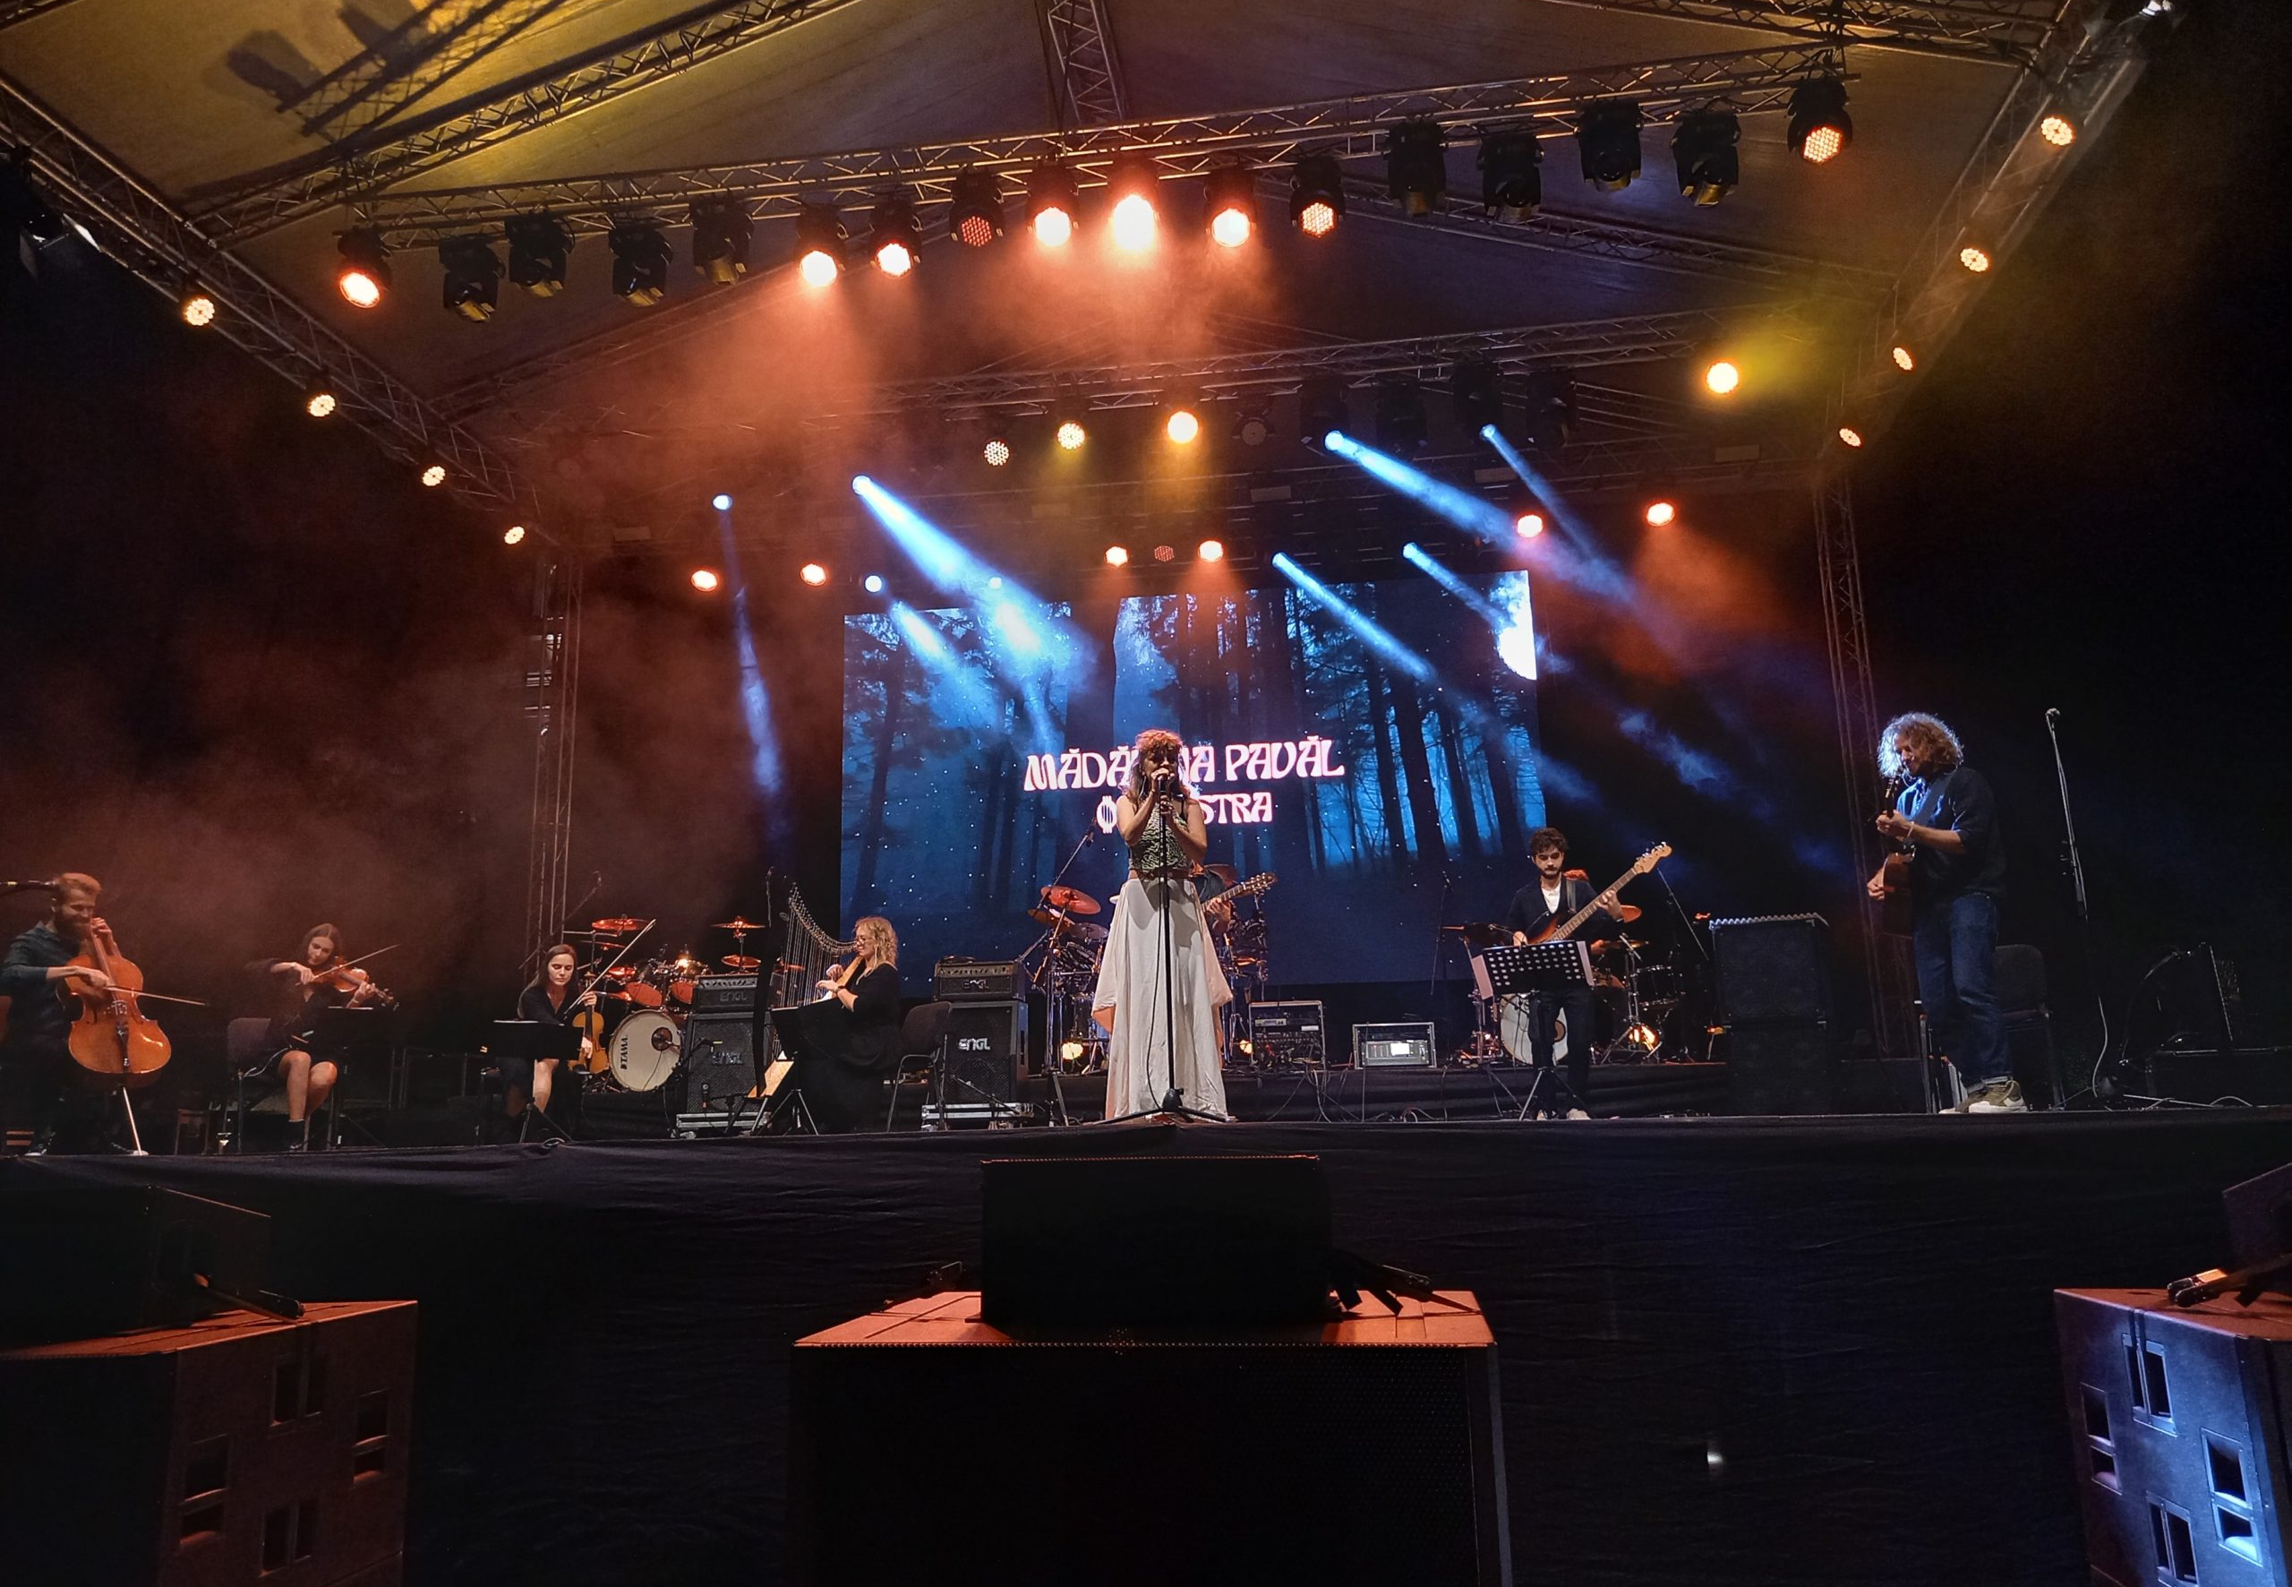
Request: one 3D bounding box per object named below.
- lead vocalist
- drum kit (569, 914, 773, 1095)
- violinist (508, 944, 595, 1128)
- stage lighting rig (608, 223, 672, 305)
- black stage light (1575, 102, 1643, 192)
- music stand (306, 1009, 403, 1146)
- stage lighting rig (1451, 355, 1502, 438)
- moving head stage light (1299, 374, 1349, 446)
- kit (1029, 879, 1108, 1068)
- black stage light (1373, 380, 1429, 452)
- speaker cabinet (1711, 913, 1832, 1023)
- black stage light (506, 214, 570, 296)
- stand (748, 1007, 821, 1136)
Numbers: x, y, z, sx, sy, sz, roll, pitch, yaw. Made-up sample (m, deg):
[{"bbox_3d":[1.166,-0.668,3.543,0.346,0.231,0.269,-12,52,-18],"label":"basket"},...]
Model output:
[{"bbox_3d":[0.063,0.555,6.961,0.580,1.680,0.450,-2,-11,4],"label":"lead vocalist"},{"bbox_3d":[-3.484,1.597,12.326,1.500,1.300,1.200,-4,-12,14],"label":"drum kit"},{"bbox_3d":[-3.638,1.522,10.113,0.560,1.230,0.780,1,-12,-12],"label":"violinist"},{"bbox_3d":[-3.448,-3.590,11.281,0.370,0.530,0.310,-3,-11,8],"label":"stage lighting rig"},{"bbox_3d":[2.880,-4.018,10.300,0.370,0.500,0.290,-3,-12,8],"label":"black stage light"},{"bbox_3d":[-4.083,1.477,8.550,0.480,0.750,0.420,5,-14,-29],"label":"music stand"},{"bbox_3d":[2.642,-3.178,13.250,0.360,0.540,0.320,2,-13,-17],"label":"stage lighting rig"},{"bbox_3d":[1.442,-3.106,13.428,0.370,0.560,0.340,2,-12,-13],"label":"moving head stage light"},{"bbox_3d":[-0.014,1.416,12.913,1.750,1.460,1.400,-3,-12,8],"label":"kit"},{"bbox_3d":[2.078,-3.079,13.500,0.370,0.480,0.330,-3,-12,6],"label":"black stage light"},{"bbox_3d":[3.929,1.125,10.412,0.620,0.625,0.450,-6,-12,25],"label":"speaker cabinet"},{"bbox_3d":[-4.126,-3.654,11.234,0.370,0.490,0.290,-3,-12,8],"label":"black stage light"},{"bbox_3d":[-1.998,1.557,9.353,0.470,0.770,0.400,-9,-14,32],"label":"stand"}]

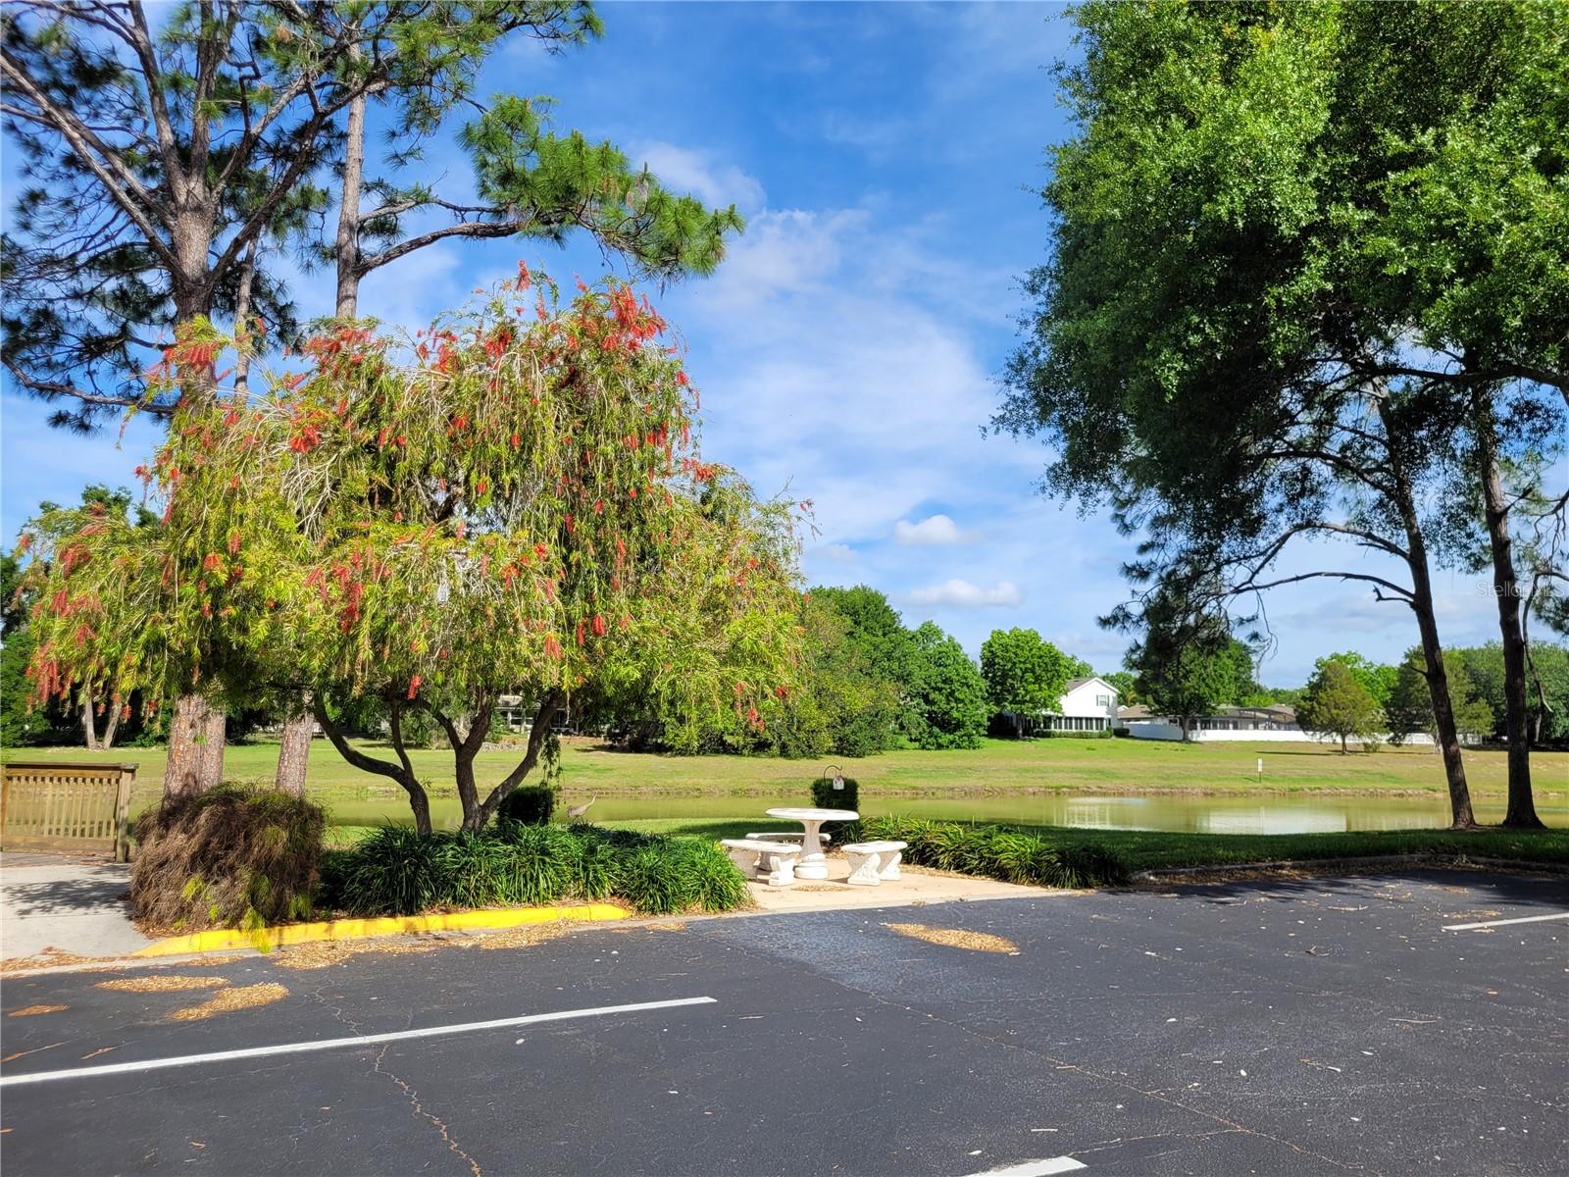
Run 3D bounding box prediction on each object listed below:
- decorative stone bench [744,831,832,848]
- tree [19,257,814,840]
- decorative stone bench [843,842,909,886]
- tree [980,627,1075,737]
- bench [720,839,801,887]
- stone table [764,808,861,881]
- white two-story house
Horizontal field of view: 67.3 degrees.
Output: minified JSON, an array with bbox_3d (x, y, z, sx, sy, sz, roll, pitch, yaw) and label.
[{"bbox_3d":[0.086,3.147,14.063,1.070,0.411,0.460,2,-8,-16],"label":"decorative stone bench"},{"bbox_3d":[-3.966,-0.119,12.515,8.000,6.400,7.400,0,-7,0],"label":"tree"},{"bbox_3d":[1.010,2.996,12.876,0.460,0.411,1.070,-4,-8,31],"label":"decorative stone bench"},{"bbox_3d":[28.774,11.248,139.699,11.190,13.200,10.800,0,-7,0],"label":"tree"},{"bbox_3d":[-0.238,2.983,12.776,0.460,0.411,1.070,7,-10,-43],"label":"bench"},{"bbox_3d":[0.311,2.886,13.317,1.060,0.740,1.060,0,-7,0],"label":"stone table"},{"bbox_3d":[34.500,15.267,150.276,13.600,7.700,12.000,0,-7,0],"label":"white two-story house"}]

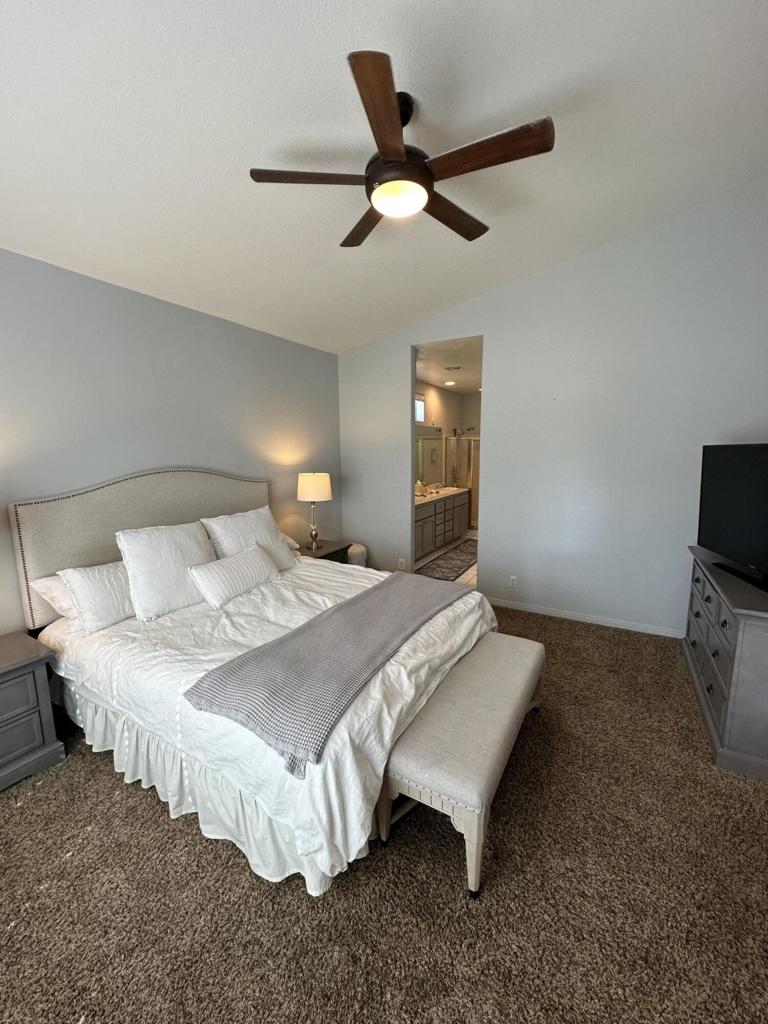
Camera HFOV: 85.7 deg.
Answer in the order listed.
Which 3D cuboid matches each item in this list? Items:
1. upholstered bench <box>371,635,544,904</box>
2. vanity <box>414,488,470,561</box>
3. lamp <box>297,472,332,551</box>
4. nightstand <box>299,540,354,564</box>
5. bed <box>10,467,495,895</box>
[{"bbox_3d":[0.486,1.088,2.134,0.419,0.458,1.308,4,10,29],"label":"upholstered bench"},{"bbox_3d":[0.740,0.175,6.818,0.577,0.882,2.568,4,10,29],"label":"vanity"},{"bbox_3d":[-0.734,-0.009,4.286,0.366,0.793,0.366,-1,8,0],"label":"lamp"},{"bbox_3d":[-0.696,0.690,4.375,0.455,0.618,0.650,4,10,29],"label":"nightstand"},{"bbox_3d":[-0.653,0.480,2.718,2.121,1.519,2.023,4,10,29],"label":"bed"}]

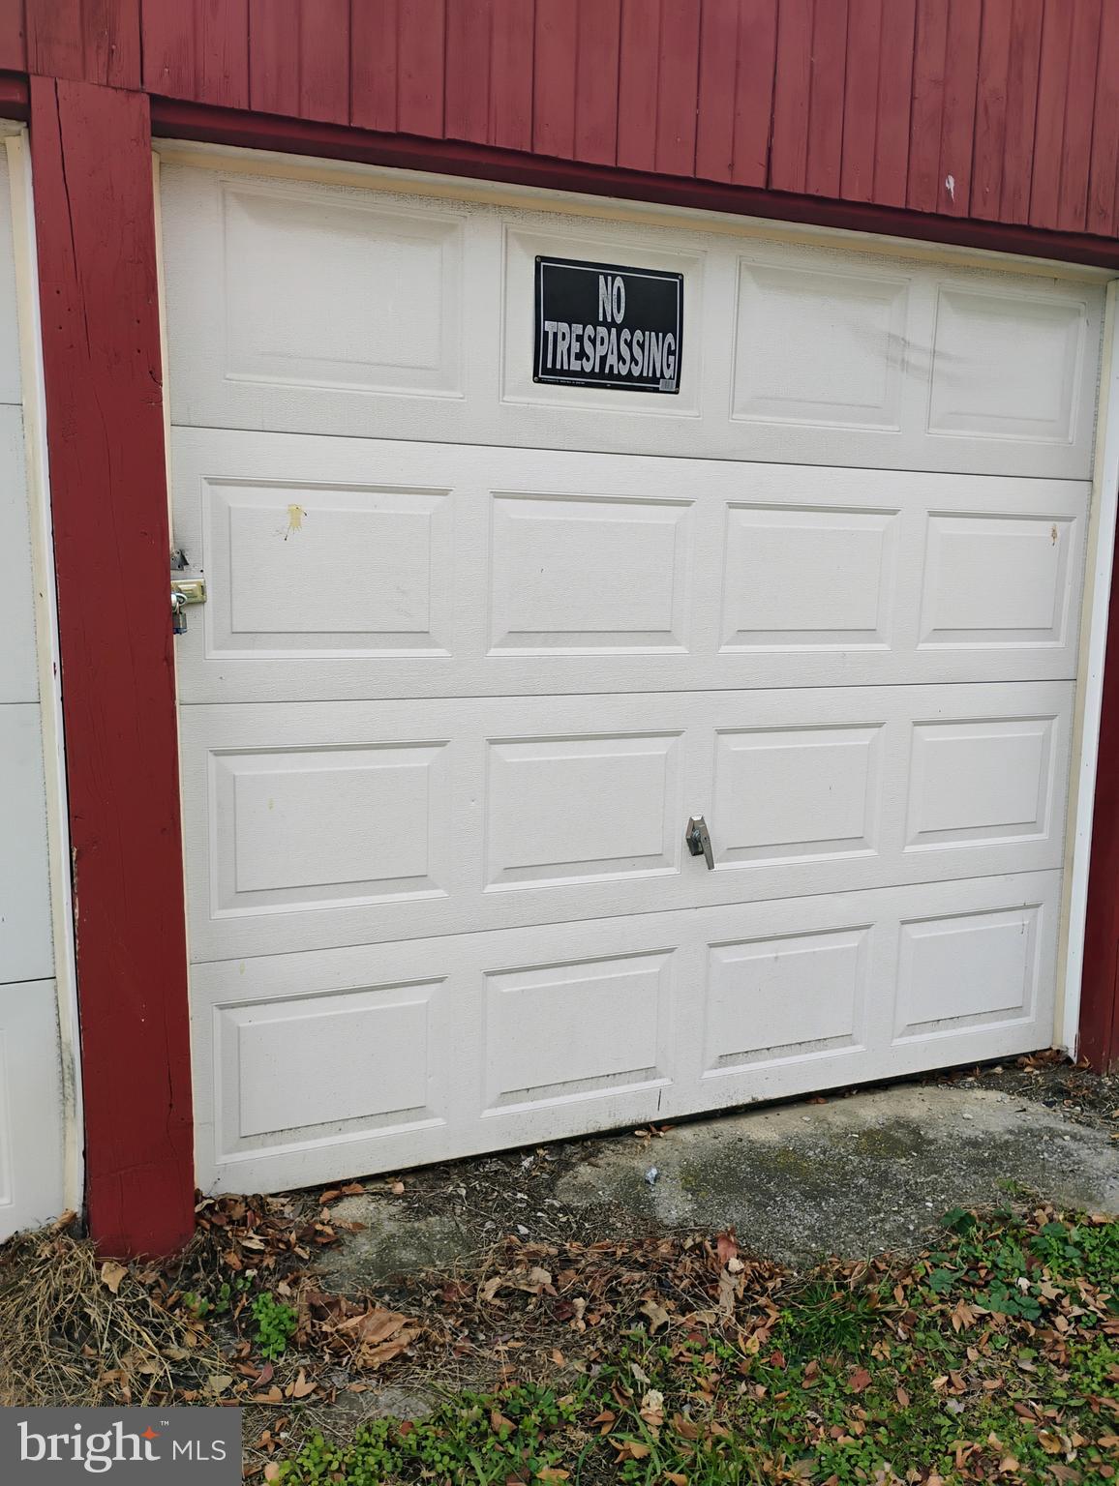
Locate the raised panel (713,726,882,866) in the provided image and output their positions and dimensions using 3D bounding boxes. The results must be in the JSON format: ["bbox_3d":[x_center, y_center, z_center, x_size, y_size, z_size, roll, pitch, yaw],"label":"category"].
[{"bbox_3d":[0.603,0.130,3.004,0.490,0.337,0.020,-3,10,-24],"label":"raised panel"}]

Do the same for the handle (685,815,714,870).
[{"bbox_3d":[0.341,0.235,2.875,0.046,0.115,0.056,-3,10,-24],"label":"handle"}]

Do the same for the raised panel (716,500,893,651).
[{"bbox_3d":[0.615,-0.395,2.921,0.493,0.341,0.020,-3,10,-24],"label":"raised panel"}]

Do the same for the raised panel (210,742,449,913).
[{"bbox_3d":[-0.470,0.177,2.528,0.490,0.337,0.020,-3,10,-24],"label":"raised panel"}]

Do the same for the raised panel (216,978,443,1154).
[{"bbox_3d":[-0.485,0.701,2.612,0.501,0.339,0.025,-2,9,-24],"label":"raised panel"}]

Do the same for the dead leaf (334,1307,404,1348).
[{"bbox_3d":[-0.343,1.058,2.178,0.130,0.035,0.080,0,9,-9],"label":"dead leaf"}]

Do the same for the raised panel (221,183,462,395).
[{"bbox_3d":[-0.415,-0.880,2.376,0.473,0.350,0.020,-3,10,-24],"label":"raised panel"}]

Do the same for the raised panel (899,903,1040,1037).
[{"bbox_3d":[1.127,0.631,3.322,0.501,0.339,0.025,-2,9,-24],"label":"raised panel"}]

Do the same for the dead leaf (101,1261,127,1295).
[{"bbox_3d":[-0.851,1.019,2.297,0.050,0.032,0.070,-2,9,-21],"label":"dead leaf"}]

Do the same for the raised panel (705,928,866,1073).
[{"bbox_3d":[0.589,0.654,3.085,0.501,0.339,0.025,-2,9,-24],"label":"raised panel"}]

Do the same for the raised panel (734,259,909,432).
[{"bbox_3d":[0.621,-0.926,2.835,0.473,0.350,0.020,-3,10,-24],"label":"raised panel"}]

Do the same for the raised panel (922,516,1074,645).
[{"bbox_3d":[1.151,-0.420,3.162,0.507,0.350,0.025,-2,9,-24],"label":"raised panel"}]

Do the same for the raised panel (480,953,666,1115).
[{"bbox_3d":[0.052,0.677,2.849,0.501,0.339,0.025,-2,9,-24],"label":"raised panel"}]

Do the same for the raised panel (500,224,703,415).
[{"bbox_3d":[0.103,-0.903,2.606,0.473,0.350,0.020,-3,10,-24],"label":"raised panel"}]

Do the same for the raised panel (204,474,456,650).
[{"bbox_3d":[-0.458,-0.348,2.446,0.493,0.341,0.020,-3,10,-24],"label":"raised panel"}]

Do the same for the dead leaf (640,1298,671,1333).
[{"bbox_3d":[0.180,1.064,2.236,0.055,0.030,0.067,2,9,6],"label":"dead leaf"}]

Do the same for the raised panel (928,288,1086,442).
[{"bbox_3d":[1.144,-0.957,3.072,0.492,0.363,0.025,-2,9,-24],"label":"raised panel"}]

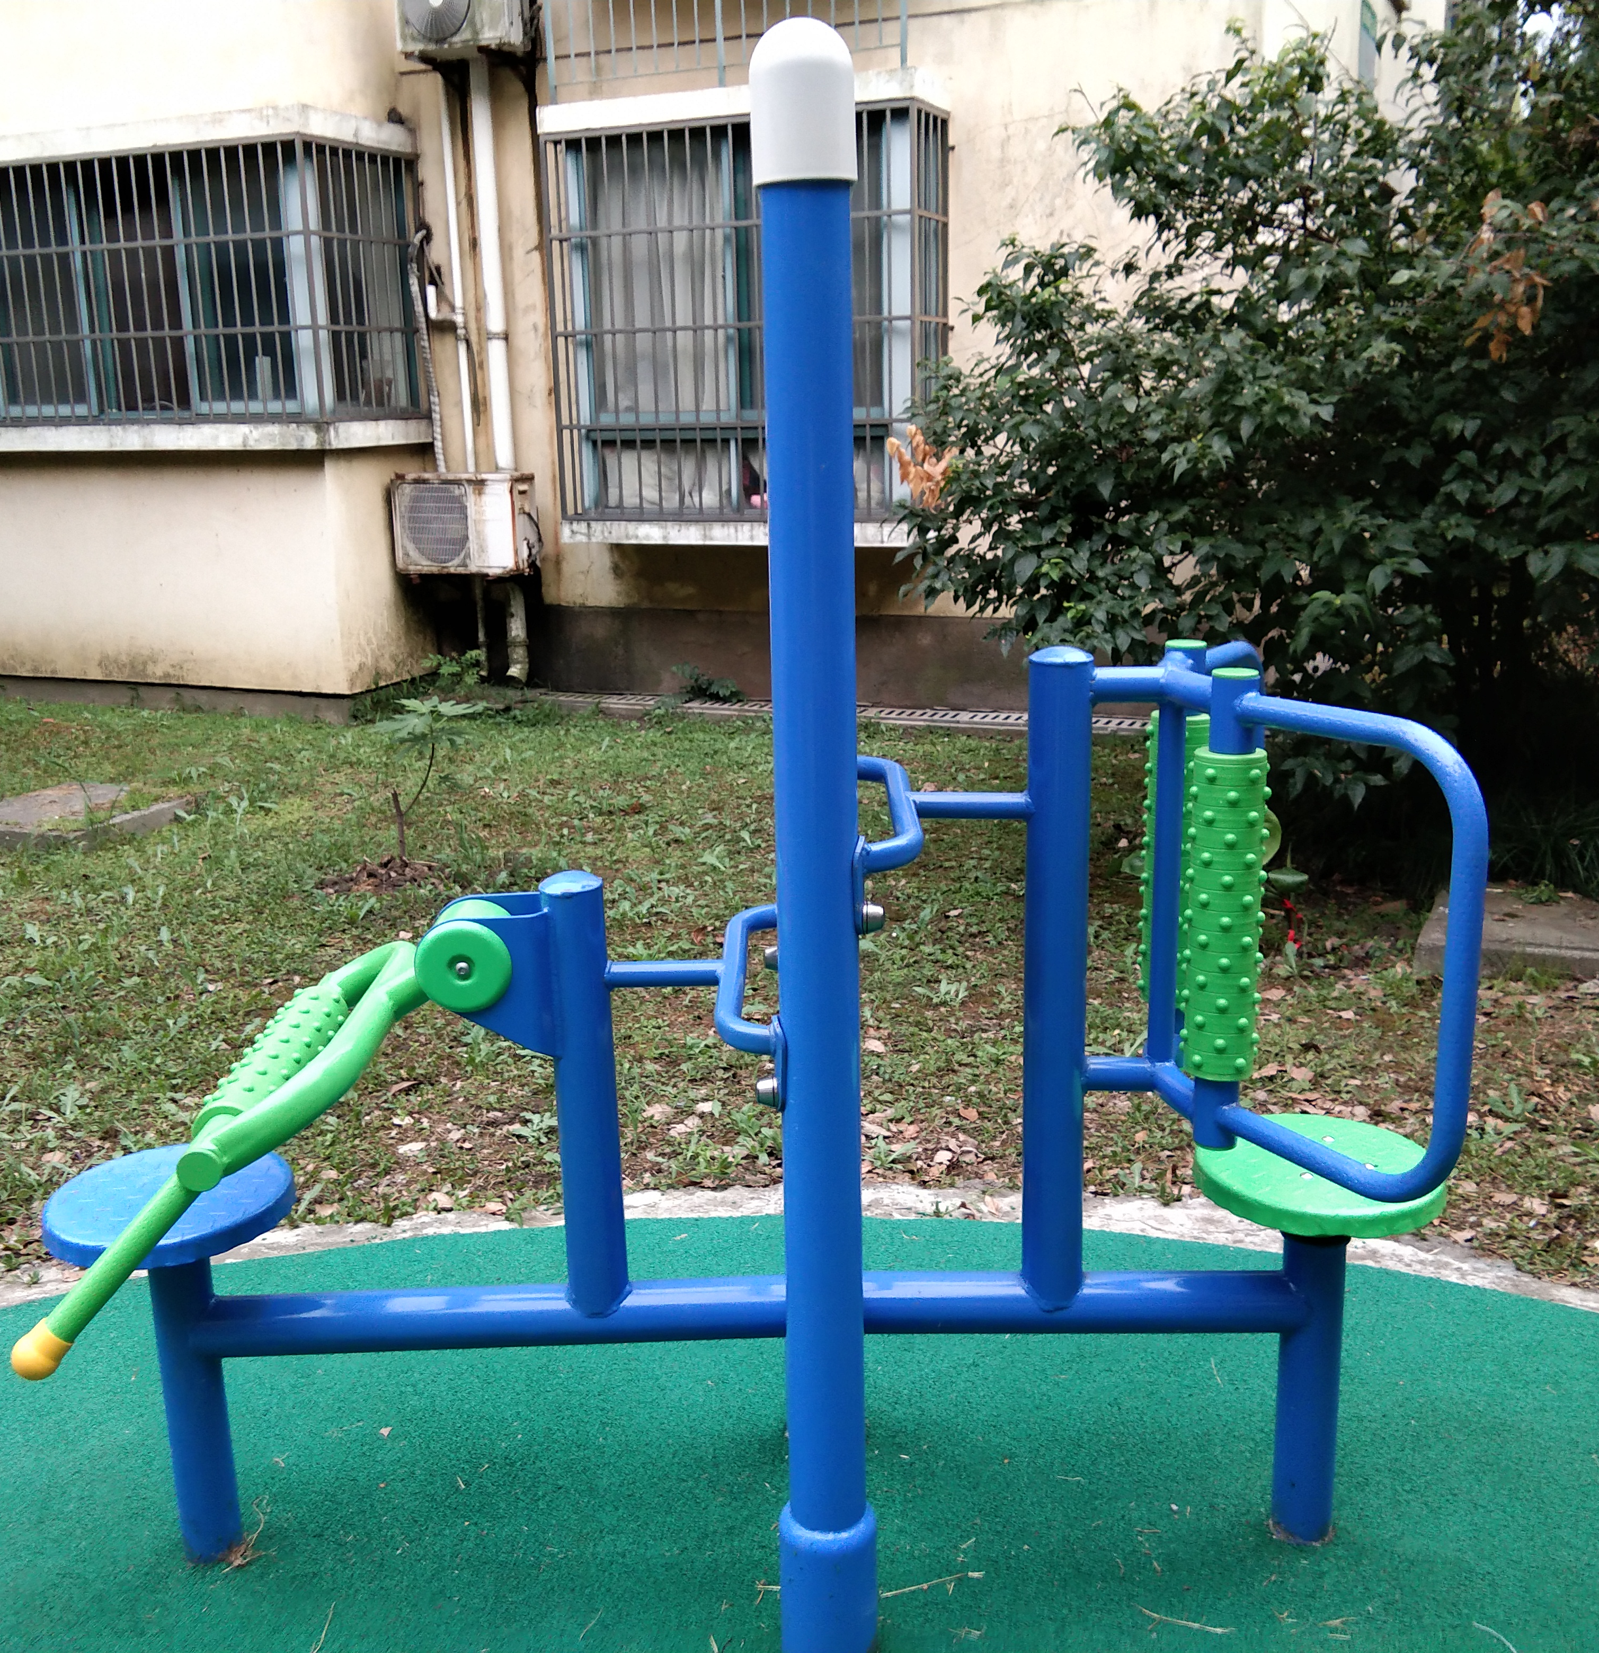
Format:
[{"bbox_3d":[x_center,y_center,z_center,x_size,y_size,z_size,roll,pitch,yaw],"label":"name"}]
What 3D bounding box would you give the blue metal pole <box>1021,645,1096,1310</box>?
[{"bbox_3d":[0.317,0.196,2.433,0.076,0.830,0.076,-1,14,0],"label":"blue metal pole"}]

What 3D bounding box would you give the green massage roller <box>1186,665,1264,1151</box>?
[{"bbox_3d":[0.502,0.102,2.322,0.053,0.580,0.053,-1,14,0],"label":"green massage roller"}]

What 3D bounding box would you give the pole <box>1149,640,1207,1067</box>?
[{"bbox_3d":[0.474,0.050,2.484,0.052,0.561,0.052,-1,14,0],"label":"pole"}]

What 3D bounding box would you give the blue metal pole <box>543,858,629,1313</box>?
[{"bbox_3d":[-0.268,0.334,2.469,0.076,0.561,0.076,-2,14,0],"label":"blue metal pole"}]

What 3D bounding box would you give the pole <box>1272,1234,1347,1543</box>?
[{"bbox_3d":[0.661,0.709,2.560,0.076,0.445,0.076,-1,14,0],"label":"pole"}]

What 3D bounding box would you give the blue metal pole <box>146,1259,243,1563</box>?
[{"bbox_3d":[-0.789,0.734,2.573,0.076,0.461,0.076,-2,14,0],"label":"blue metal pole"}]

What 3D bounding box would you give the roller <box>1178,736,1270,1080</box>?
[{"bbox_3d":[0.502,0.105,2.322,0.093,0.395,0.093,-1,14,0],"label":"roller"}]

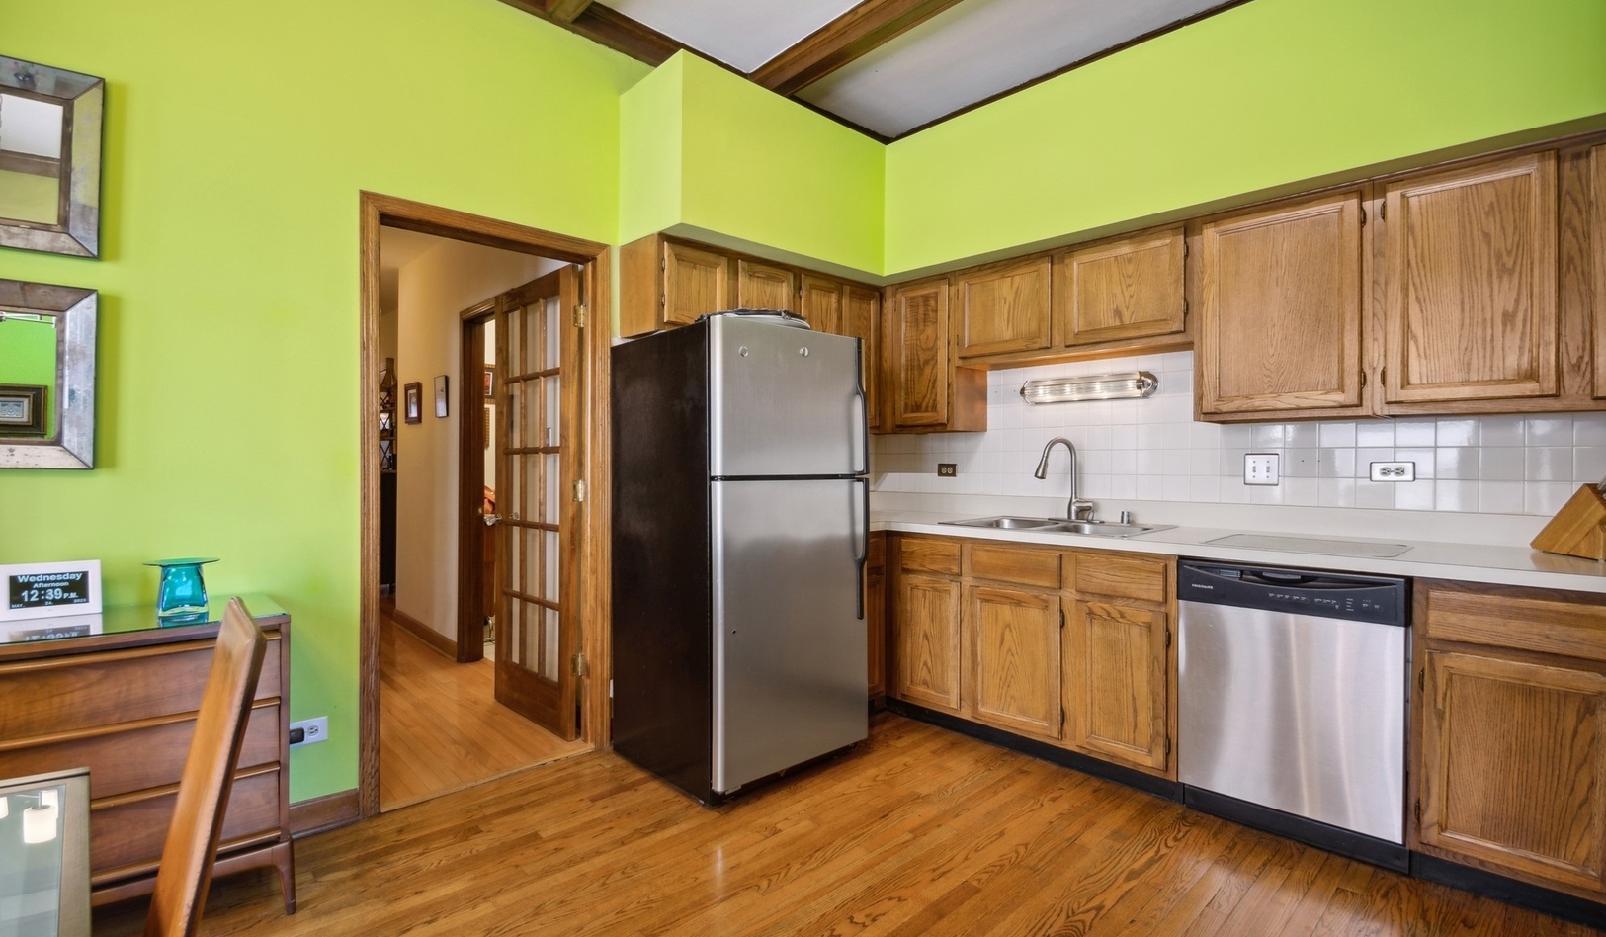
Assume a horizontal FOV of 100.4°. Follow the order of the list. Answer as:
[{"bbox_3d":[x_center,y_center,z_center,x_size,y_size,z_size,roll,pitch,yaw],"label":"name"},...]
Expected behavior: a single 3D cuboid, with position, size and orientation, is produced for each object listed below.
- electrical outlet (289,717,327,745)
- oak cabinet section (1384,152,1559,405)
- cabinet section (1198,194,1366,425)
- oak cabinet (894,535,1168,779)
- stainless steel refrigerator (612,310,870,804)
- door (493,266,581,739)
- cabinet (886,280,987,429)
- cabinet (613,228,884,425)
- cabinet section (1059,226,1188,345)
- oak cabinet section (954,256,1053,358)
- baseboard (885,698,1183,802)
[{"bbox_3d":[-1.616,0.858,2.177,0.113,0.076,0.012,-1,1,-40],"label":"electrical outlet"},{"bbox_3d":[2.187,-0.573,2.203,0.400,0.745,0.325,1,1,45],"label":"oak cabinet section"},{"bbox_3d":[1.759,-0.562,2.450,0.493,0.757,0.323,1,1,42],"label":"cabinet section"},{"bbox_3d":[1.024,0.672,2.874,1.173,0.773,0.606,1,1,42],"label":"oak cabinet"},{"bbox_3d":[-0.279,0.322,2.812,0.741,1.706,0.735,-1,1,-41],"label":"stainless steel refrigerator"},{"bbox_3d":[-1.272,0.141,3.156,0.757,2.040,0.040,1,1,44],"label":"door"},{"bbox_3d":[0.669,-0.565,3.413,0.402,0.768,0.313,1,1,42],"label":"cabinet"},{"bbox_3d":[-0.176,-0.575,3.273,1.336,0.793,0.303,-1,1,-40],"label":"cabinet"},{"bbox_3d":[1.370,-0.713,2.796,0.491,0.434,0.323,1,1,42],"label":"cabinet section"},{"bbox_3d":[1.067,-0.753,3.307,0.495,0.430,0.325,1,1,45],"label":"oak cabinet section"},{"bbox_3d":[0.869,1.123,2.762,1.257,0.106,0.030,1,1,42],"label":"baseboard"}]

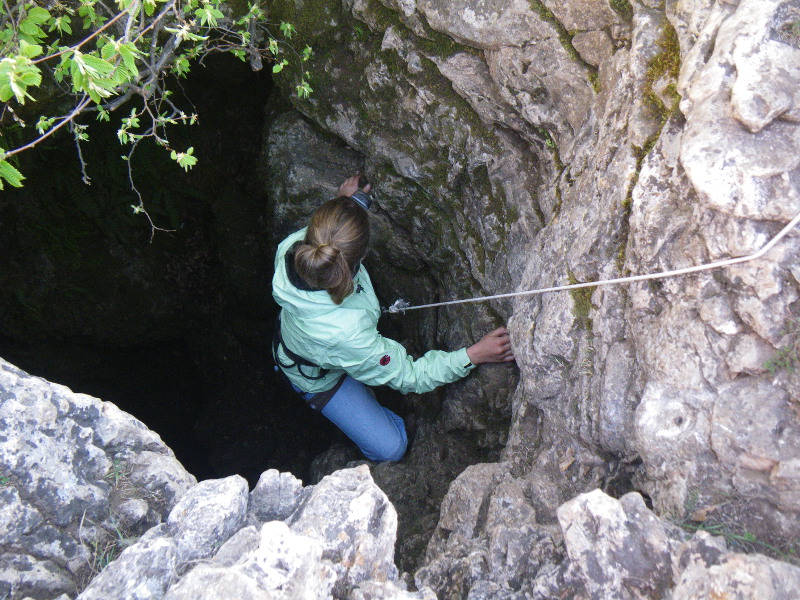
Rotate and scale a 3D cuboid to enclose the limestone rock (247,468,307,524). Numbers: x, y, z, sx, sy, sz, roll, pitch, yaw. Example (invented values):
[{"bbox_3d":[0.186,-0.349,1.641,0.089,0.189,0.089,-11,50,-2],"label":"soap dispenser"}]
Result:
[{"bbox_3d":[-0.324,0.521,1.700,0.150,0.130,0.115,0,46,0],"label":"limestone rock"}]

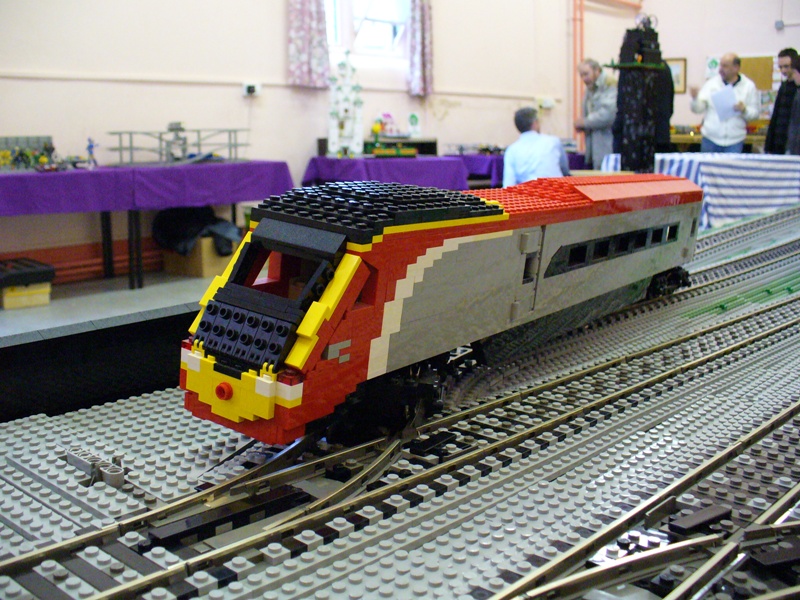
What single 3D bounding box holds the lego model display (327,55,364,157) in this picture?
[{"bbox_3d":[-0.411,-1.464,6.474,0.250,0.780,0.250,-4,12,-21],"label":"lego model display"}]

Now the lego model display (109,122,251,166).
[{"bbox_3d":[-1.423,-1.019,5.570,0.930,0.260,0.200,-9,15,-42],"label":"lego model display"}]

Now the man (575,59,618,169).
[{"bbox_3d":[1.787,-1.313,7.654,0.420,1.640,0.480,-6,12,-29],"label":"man"}]

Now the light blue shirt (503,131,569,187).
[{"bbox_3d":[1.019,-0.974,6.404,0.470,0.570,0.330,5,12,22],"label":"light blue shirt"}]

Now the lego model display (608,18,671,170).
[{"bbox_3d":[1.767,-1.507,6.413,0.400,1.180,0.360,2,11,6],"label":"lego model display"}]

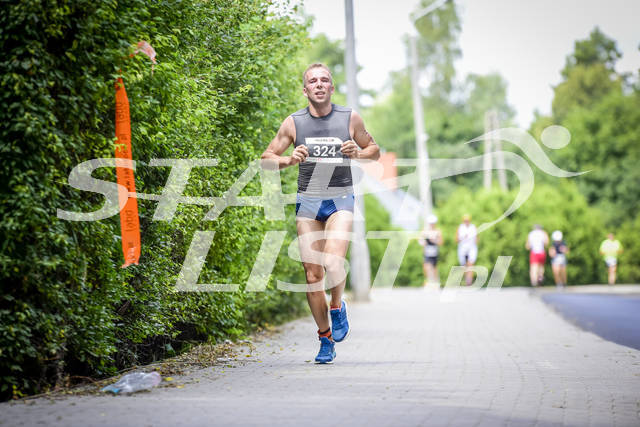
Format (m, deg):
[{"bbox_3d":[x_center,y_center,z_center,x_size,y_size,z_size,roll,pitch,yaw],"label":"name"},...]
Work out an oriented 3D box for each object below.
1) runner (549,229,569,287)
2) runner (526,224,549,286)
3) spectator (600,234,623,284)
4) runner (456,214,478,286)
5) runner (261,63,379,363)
[{"bbox_3d":[6.850,1.319,102.000,0.550,1.650,0.600,-2,-1,5],"label":"runner"},{"bbox_3d":[6.306,1.222,103.000,0.600,1.780,0.650,-2,-1,3],"label":"runner"},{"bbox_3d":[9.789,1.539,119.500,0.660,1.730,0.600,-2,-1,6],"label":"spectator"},{"bbox_3d":[3.588,0.900,86.500,0.530,1.740,0.680,-2,-1,2],"label":"runner"},{"bbox_3d":[-0.001,-0.004,20.900,0.680,1.755,0.720,-2,-1,1],"label":"runner"}]

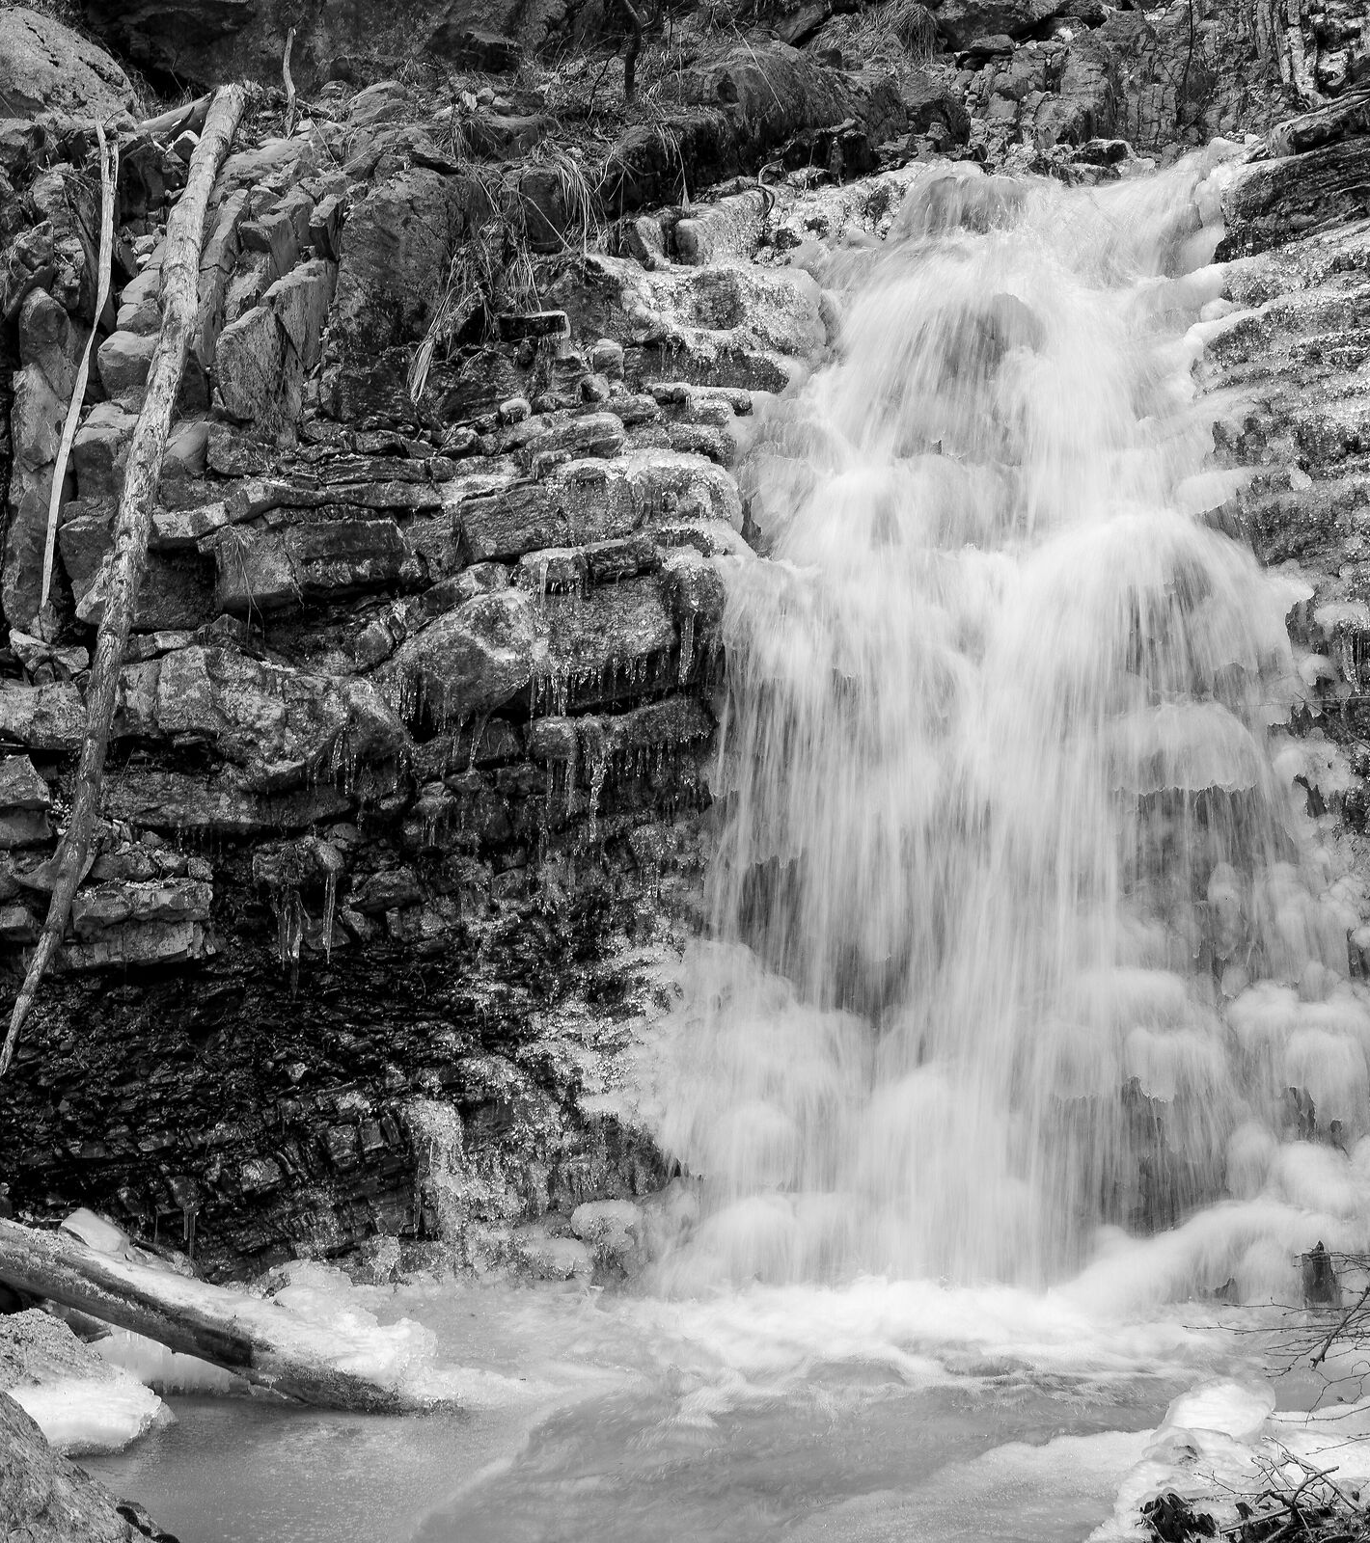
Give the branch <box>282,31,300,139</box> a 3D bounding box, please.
[{"bbox_3d":[-1.662,-2.907,12.200,0.068,0.455,0.070,0,-2,0],"label":"branch"}]

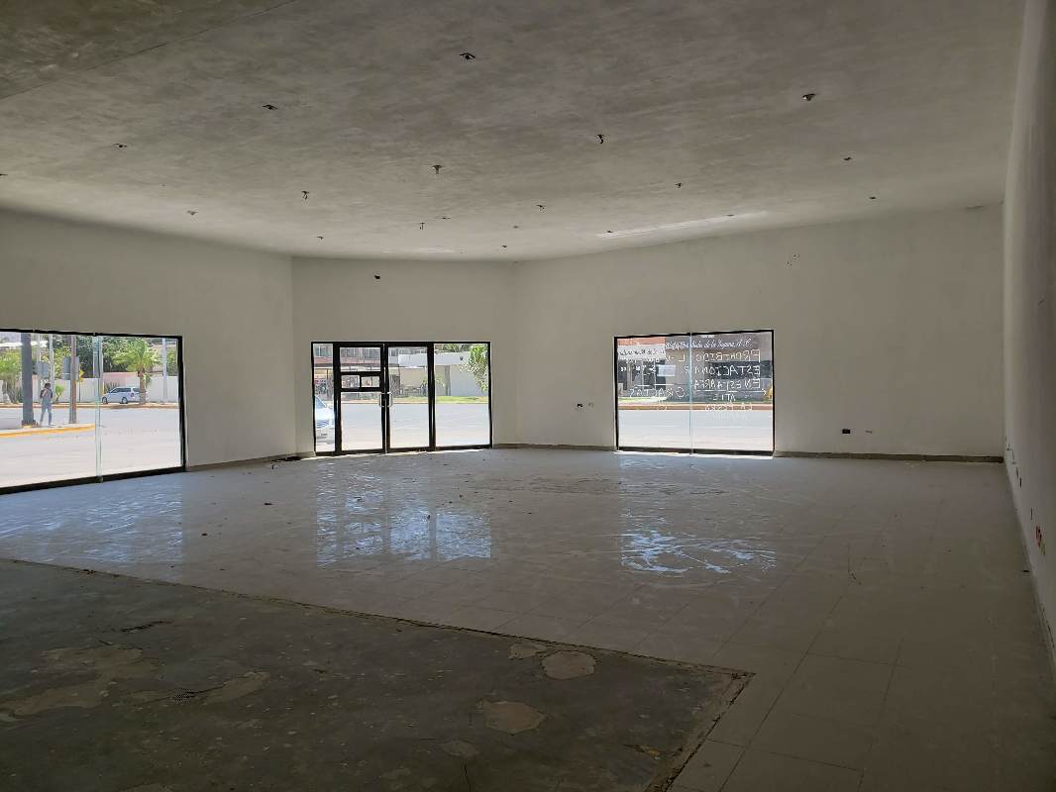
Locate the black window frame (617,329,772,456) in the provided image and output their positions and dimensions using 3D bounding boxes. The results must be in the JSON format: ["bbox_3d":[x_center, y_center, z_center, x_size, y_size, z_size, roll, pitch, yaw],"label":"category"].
[{"bbox_3d":[3.032,-0.046,14.758,3.010,2.216,0.100,-1,1,30],"label":"black window frame"}]

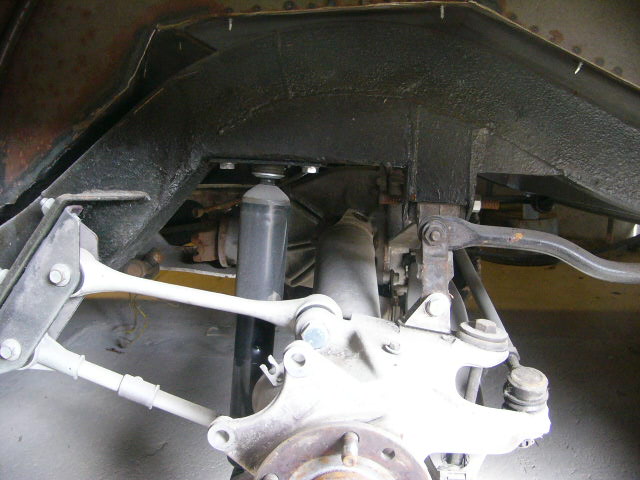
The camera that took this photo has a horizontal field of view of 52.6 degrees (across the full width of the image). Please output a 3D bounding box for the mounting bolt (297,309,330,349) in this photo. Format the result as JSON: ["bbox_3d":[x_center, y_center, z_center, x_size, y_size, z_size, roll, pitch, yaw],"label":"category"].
[{"bbox_3d":[-0.006,0.081,0.590,0.031,0.029,0.030,0,16,0],"label":"mounting bolt"}]

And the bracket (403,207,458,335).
[{"bbox_3d":[0.110,0.029,0.640,0.049,0.117,0.040,0,16,0],"label":"bracket"}]

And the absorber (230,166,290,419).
[{"bbox_3d":[-0.073,0.098,0.745,0.056,0.365,0.056,5,2,-1],"label":"absorber"}]

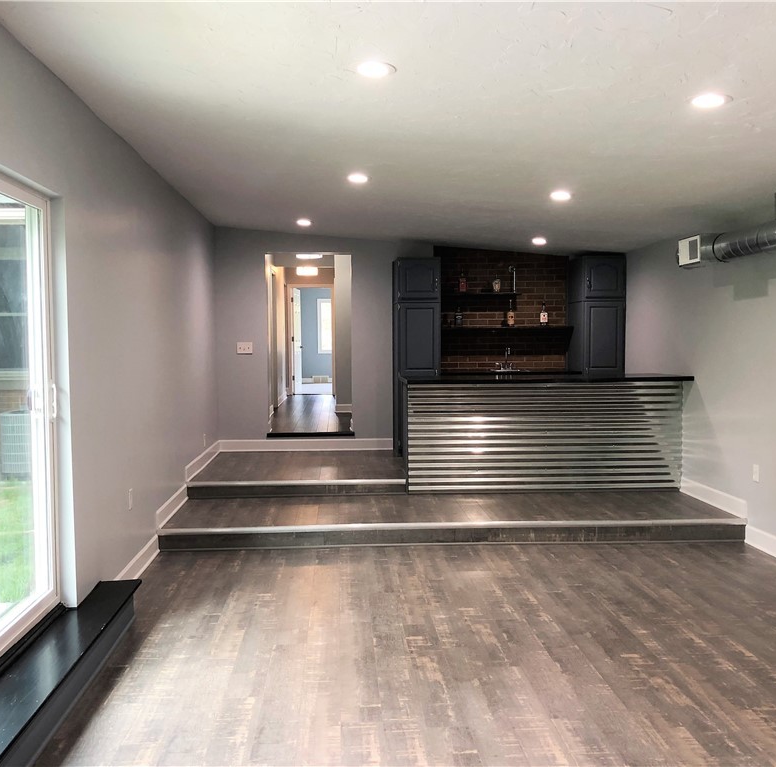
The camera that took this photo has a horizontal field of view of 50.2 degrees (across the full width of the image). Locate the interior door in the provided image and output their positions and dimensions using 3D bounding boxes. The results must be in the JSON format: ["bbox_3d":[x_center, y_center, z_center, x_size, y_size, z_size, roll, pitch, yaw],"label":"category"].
[{"bbox_3d":[-1.781,-0.828,16.400,0.040,2.030,0.760,0,3,4],"label":"interior door"}]

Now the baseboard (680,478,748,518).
[{"bbox_3d":[2.604,0.914,6.705,0.018,0.127,1.147,0,3,-4],"label":"baseboard"}]

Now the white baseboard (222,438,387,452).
[{"bbox_3d":[-0.891,0.673,8.991,1.864,0.125,0.018,0,3,-4],"label":"white baseboard"}]

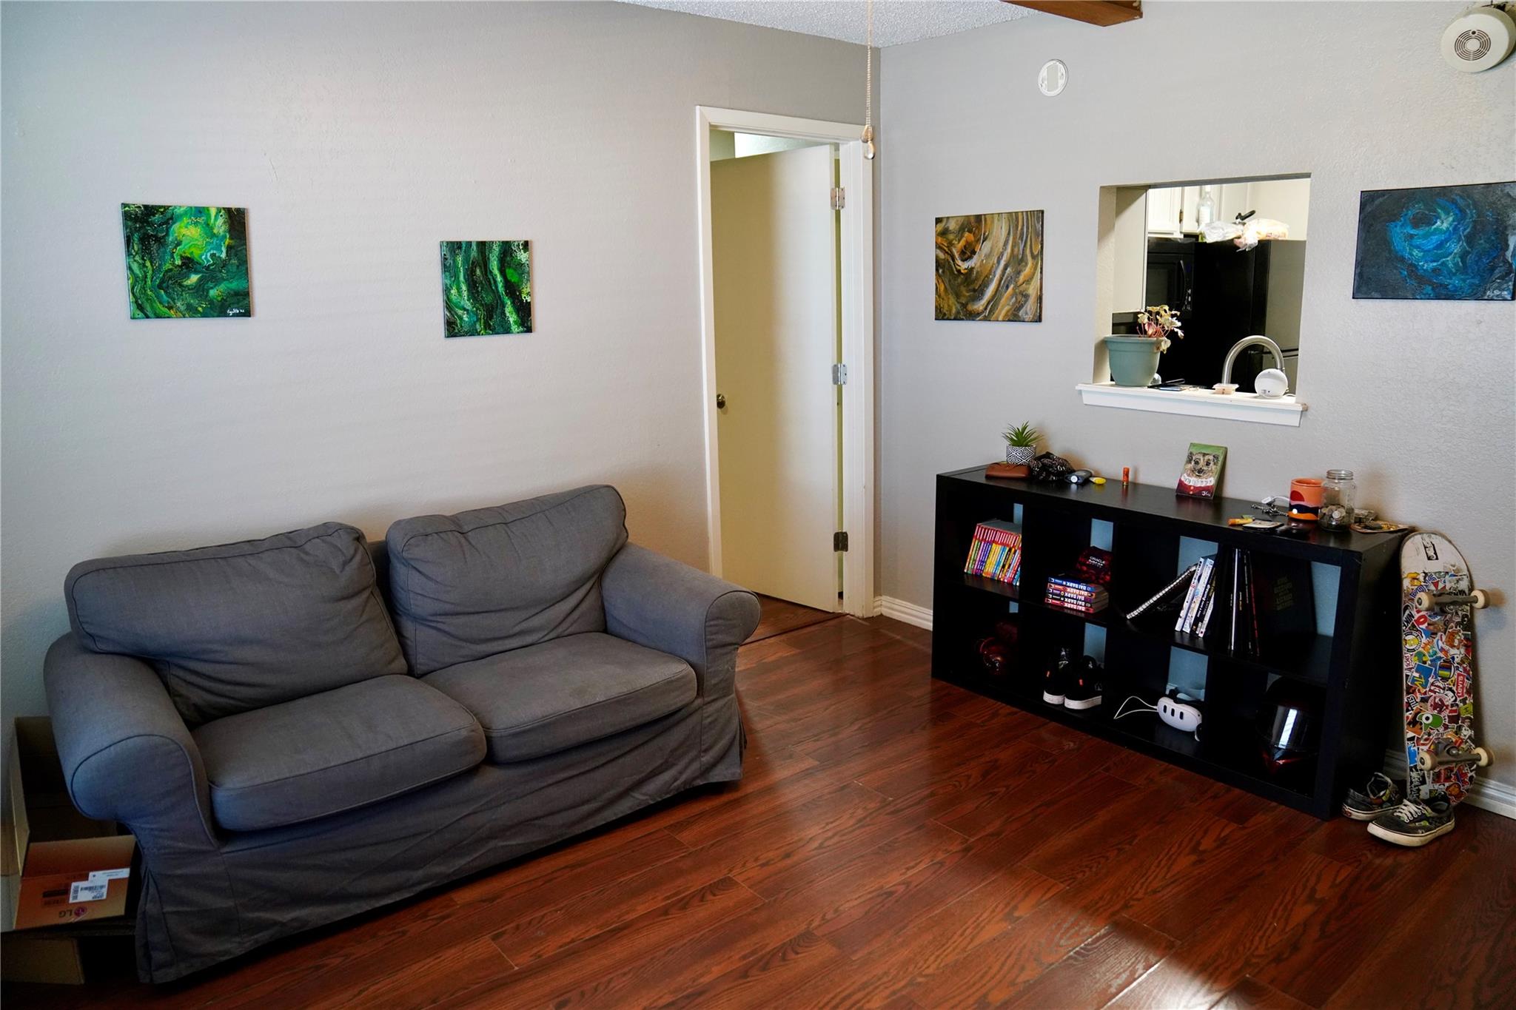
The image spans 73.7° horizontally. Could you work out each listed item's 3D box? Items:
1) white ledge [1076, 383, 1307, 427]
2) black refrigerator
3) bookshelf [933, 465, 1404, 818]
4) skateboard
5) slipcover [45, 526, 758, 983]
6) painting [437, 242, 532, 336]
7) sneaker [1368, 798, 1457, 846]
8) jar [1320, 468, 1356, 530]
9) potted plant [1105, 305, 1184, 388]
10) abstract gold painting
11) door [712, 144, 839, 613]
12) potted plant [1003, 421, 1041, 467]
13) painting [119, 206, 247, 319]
[{"bbox_3d":[1.469,-0.348,3.442,0.160,0.078,0.830,-11,16,-38],"label":"white ledge"},{"bbox_3d":[2.619,-0.628,5.722,0.750,1.670,0.780,-12,16,-39],"label":"black refrigerator"},{"bbox_3d":[1.294,0.369,3.411,0.390,0.790,1.490,-11,16,-38],"label":"bookshelf"},{"bbox_3d":[1.911,0.484,2.817,0.205,0.800,0.130,-1,-3,1],"label":"skateboard"},{"bbox_3d":[-0.957,0.492,2.876,1.780,0.865,0.870,-11,16,-37],"label":"slipcover"},{"bbox_3d":[-0.864,-0.695,3.252,0.303,0.298,0.020,-11,16,-38],"label":"painting"},{"bbox_3d":[1.782,0.844,2.738,0.285,0.100,0.110,-4,13,-12],"label":"sneaker"},{"bbox_3d":[1.656,-0.017,2.884,0.091,0.168,0.091,-12,16,-39],"label":"jar"},{"bbox_3d":[1.376,-0.557,3.559,0.210,0.280,0.240,-11,16,-38],"label":"potted plant"},{"bbox_3d":[0.876,-0.914,3.898,0.020,0.406,0.508,-12,16,-39],"label":"abstract gold painting"},{"bbox_3d":[0.052,-0.560,4.718,0.762,2.032,0.035,11,17,43],"label":"door"},{"bbox_3d":[1.000,-0.225,3.845,0.140,0.180,0.140,-1,12,0],"label":"potted plant"},{"bbox_3d":[-1.513,-0.643,2.677,0.302,0.300,0.020,-12,16,-39],"label":"painting"}]

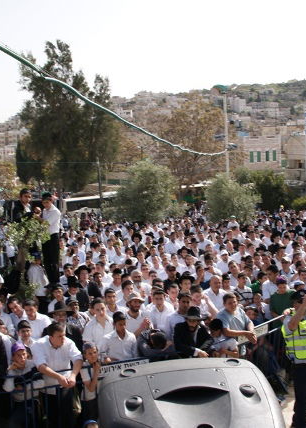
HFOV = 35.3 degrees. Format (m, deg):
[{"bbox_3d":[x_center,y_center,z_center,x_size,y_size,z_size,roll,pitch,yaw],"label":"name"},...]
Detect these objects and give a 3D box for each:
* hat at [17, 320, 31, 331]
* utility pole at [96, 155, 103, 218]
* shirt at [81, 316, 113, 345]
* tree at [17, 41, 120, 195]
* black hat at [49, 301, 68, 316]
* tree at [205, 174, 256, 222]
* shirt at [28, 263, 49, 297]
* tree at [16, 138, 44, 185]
[{"bbox_3d":[-1.549,1.346,5.800,0.170,0.100,0.180,-4,8,-9],"label":"hat"},{"bbox_3d":[-3.617,-1.348,33.000,0.220,5.480,0.220,-2,4,0],"label":"utility pole"},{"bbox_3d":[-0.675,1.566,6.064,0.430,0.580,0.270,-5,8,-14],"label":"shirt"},{"bbox_3d":[-6.912,-7.409,42.000,8.600,15.370,8.000,-2,4,0],"label":"tree"},{"bbox_3d":[-1.155,1.172,6.000,0.320,0.150,0.360,-1,2,0],"label":"black hat"},{"bbox_3d":[3.113,0.000,18.800,2.100,3.260,2.000,-2,4,0],"label":"tree"},{"bbox_3d":[-2.278,1.329,9.600,0.450,0.650,0.300,-5,5,-37],"label":"shirt"},{"bbox_3d":[-15.175,-6.307,60.000,3.800,6.600,3.800,-5,8,-14],"label":"tree"}]

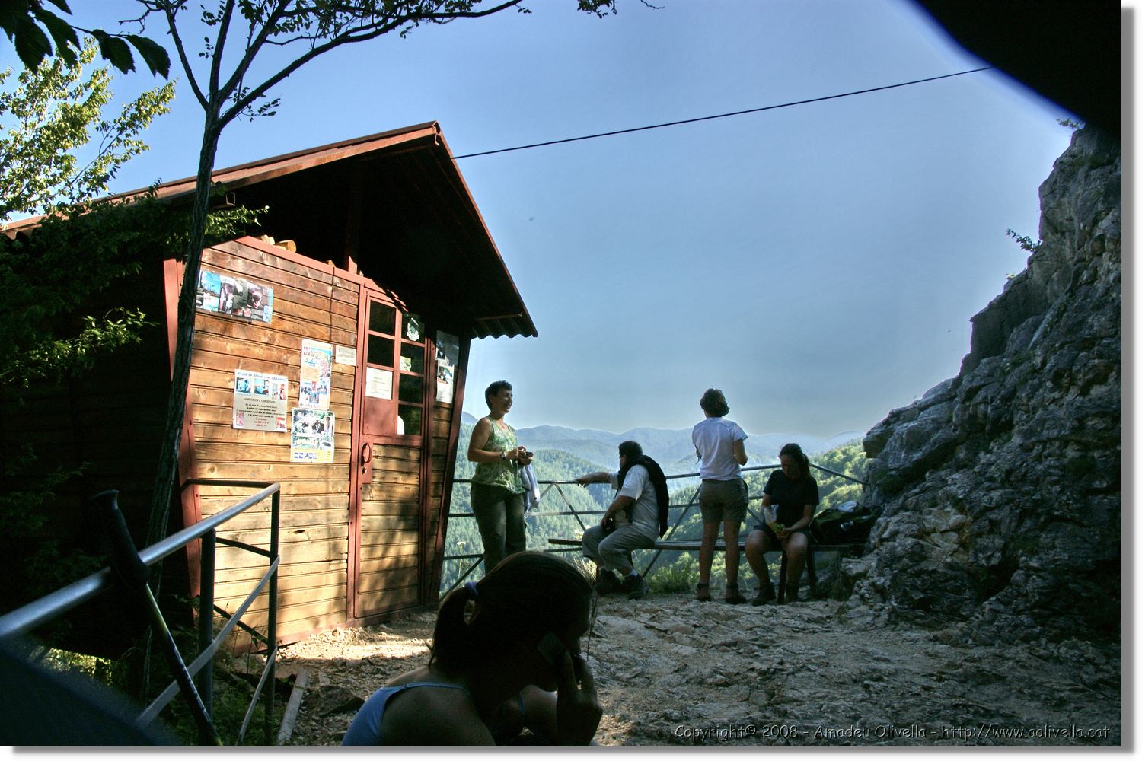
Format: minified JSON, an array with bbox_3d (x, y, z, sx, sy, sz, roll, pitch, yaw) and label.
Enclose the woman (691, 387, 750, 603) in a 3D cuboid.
[{"bbox_3d":[1.162,0.881,6.755,0.470,1.647,0.380,-2,-8,16],"label":"woman"}]

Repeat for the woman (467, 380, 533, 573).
[{"bbox_3d":[-0.491,0.820,6.205,0.420,1.654,0.470,-6,-9,39],"label":"woman"}]

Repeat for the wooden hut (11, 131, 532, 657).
[{"bbox_3d":[-2.406,0.050,6.092,3.500,3.242,4.280,-4,-8,27],"label":"wooden hut"}]

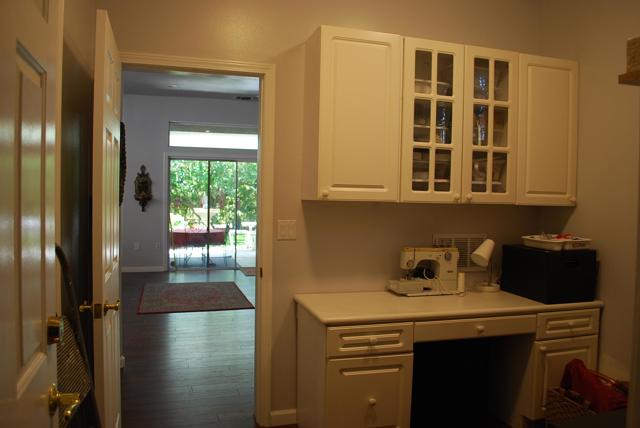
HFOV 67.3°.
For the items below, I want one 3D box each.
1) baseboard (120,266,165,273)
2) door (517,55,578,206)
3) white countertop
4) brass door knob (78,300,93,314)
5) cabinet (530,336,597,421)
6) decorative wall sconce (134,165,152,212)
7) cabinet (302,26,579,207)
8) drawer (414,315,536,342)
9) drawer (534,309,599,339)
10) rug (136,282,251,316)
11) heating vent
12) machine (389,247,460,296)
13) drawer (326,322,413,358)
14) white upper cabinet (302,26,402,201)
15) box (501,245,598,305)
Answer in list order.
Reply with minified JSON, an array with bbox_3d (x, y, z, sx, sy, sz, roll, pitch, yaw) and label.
[{"bbox_3d":[-3.150,0.984,8.506,0.738,0.094,0.020,0,2,-18],"label":"baseboard"},{"bbox_3d":[1.397,-0.506,2.947,0.470,0.909,0.027,0,2,-17],"label":"door"},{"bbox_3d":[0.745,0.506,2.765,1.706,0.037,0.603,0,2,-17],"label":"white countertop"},{"bbox_3d":[-0.893,0.358,1.830,0.056,0.052,0.075,0,2,-17],"label":"brass door knob"},{"bbox_3d":[1.434,0.944,2.790,0.457,0.443,0.033,0,2,-18],"label":"cabinet"},{"bbox_3d":[-3.086,-0.444,8.415,0.293,0.837,0.130,0,2,-18],"label":"decorative wall sconce"},{"bbox_3d":[0.771,-0.519,2.888,1.723,0.909,0.314,0,2,-17],"label":"cabinet"},{"bbox_3d":[0.769,0.591,2.690,0.755,0.107,0.402,0,2,-17],"label":"drawer"},{"bbox_3d":[1.388,0.634,2.941,0.457,0.154,0.380,0,2,-18],"label":"drawer"},{"bbox_3d":[-1.689,1.081,6.438,1.333,0.012,1.931,0,2,-17],"label":"rug"},{"bbox_3d":[0.942,0.260,3.179,0.415,0.257,0.025,0,2,-18],"label":"heating vent"},{"bbox_3d":[0.632,0.342,2.940,0.452,0.284,0.186,0,2,-17],"label":"machine"},{"bbox_3d":[0.209,0.627,2.566,0.469,0.154,0.380,0,2,-18],"label":"drawer"},{"bbox_3d":[0.182,-0.531,2.756,0.483,0.920,0.316,0,2,-18],"label":"white upper cabinet"},{"bbox_3d":[1.420,0.366,3.026,0.385,0.295,0.430,0,2,-18],"label":"box"}]

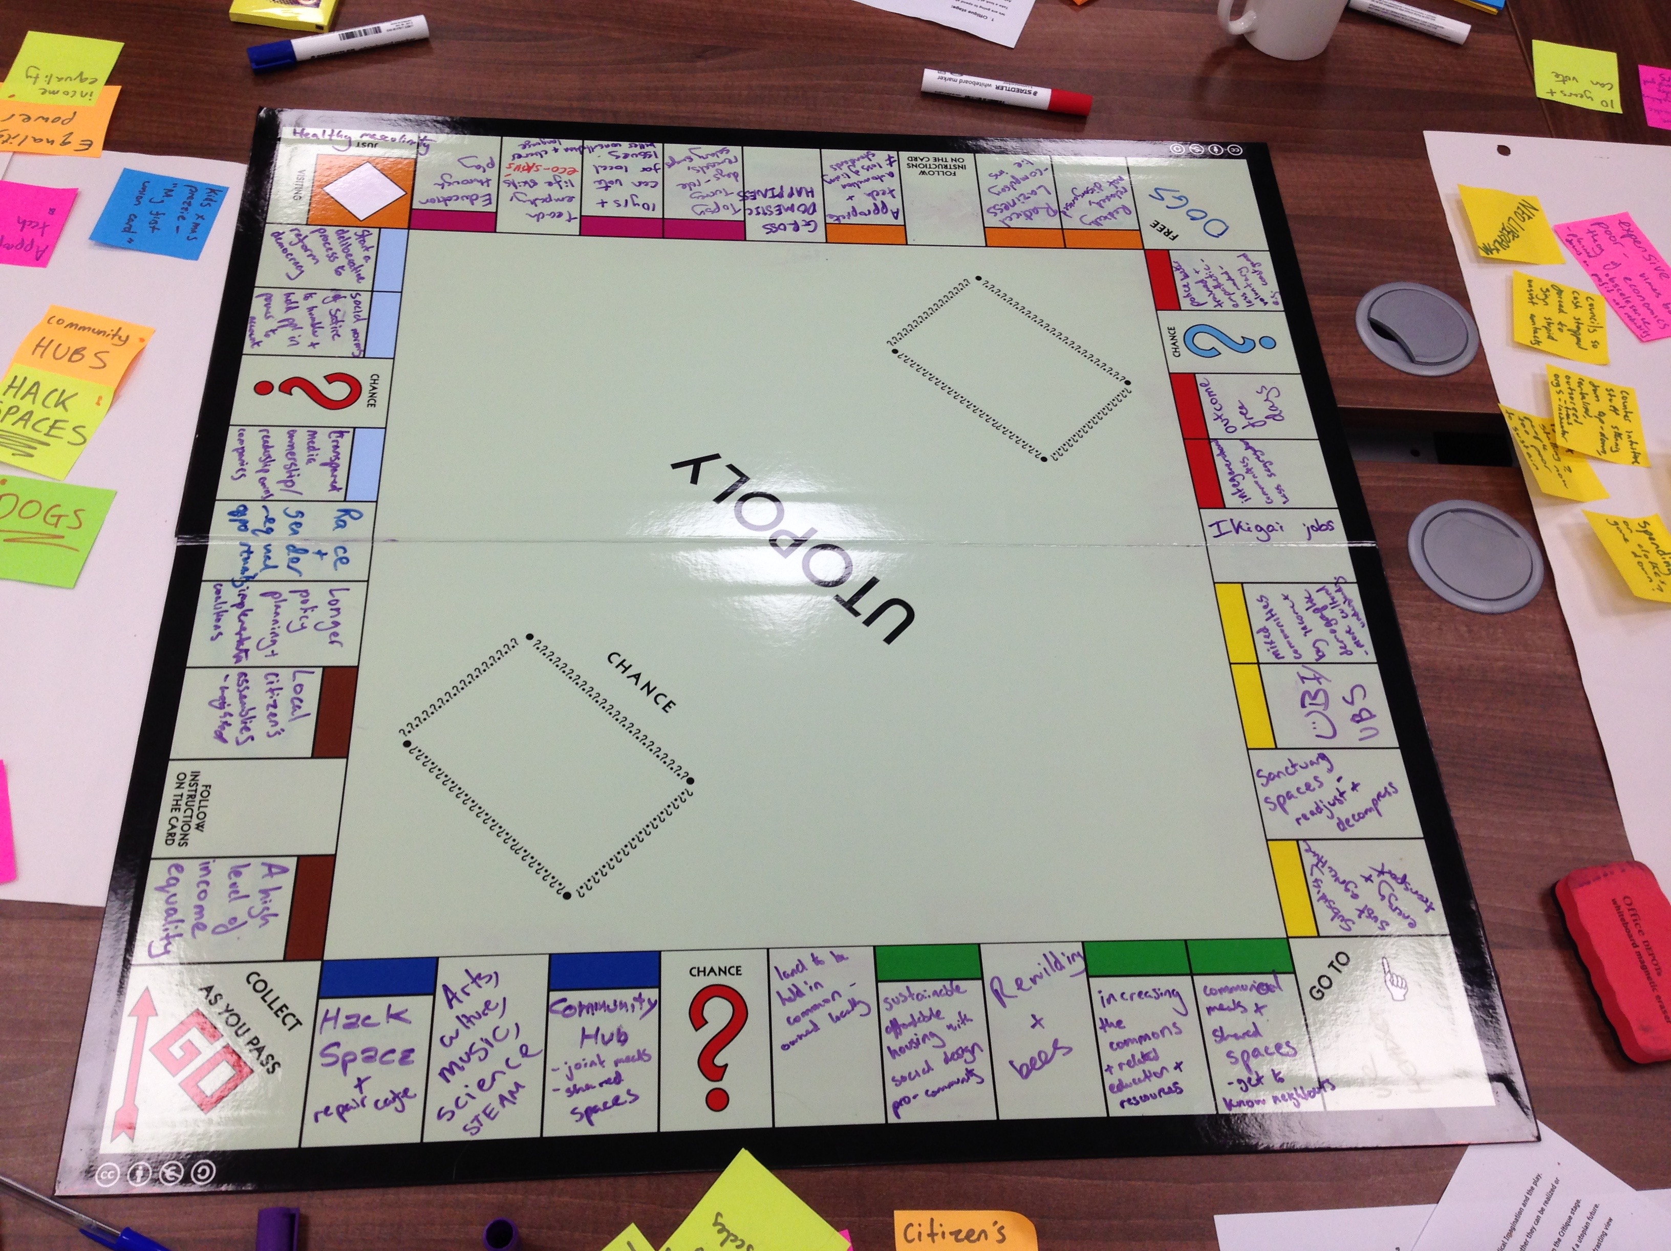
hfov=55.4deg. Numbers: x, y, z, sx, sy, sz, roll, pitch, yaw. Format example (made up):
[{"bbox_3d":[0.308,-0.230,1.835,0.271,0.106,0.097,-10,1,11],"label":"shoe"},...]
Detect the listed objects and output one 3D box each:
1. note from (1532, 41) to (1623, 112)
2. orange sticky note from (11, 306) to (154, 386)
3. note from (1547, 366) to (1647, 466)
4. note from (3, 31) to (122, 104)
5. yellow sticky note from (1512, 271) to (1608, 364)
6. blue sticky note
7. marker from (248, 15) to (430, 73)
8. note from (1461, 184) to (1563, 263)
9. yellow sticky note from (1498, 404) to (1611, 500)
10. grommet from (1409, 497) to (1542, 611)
[{"bbox_3d":[0.664,-0.492,1.426,0.076,0.004,0.076,11,59,0],"label":"note"},{"bbox_3d":[-0.529,-0.192,1.111,0.076,0.013,0.073,14,59,2],"label":"orange sticky note"},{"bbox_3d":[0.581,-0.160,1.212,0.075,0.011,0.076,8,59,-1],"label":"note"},{"bbox_3d":[-0.610,-0.441,1.258,0.076,0.003,0.075,6,59,-3],"label":"note"},{"bbox_3d":[0.578,-0.245,1.267,0.077,0.006,0.076,13,59,2],"label":"yellow sticky note"},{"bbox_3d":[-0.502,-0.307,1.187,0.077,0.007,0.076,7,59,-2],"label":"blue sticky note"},{"bbox_3d":[-0.401,-0.472,1.291,0.144,0.018,0.020,-18,63,-16],"label":"marker"},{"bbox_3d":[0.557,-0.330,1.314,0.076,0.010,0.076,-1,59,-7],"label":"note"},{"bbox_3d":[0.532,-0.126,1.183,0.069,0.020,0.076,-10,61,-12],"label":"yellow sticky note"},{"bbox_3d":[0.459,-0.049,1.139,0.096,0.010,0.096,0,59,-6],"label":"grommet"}]

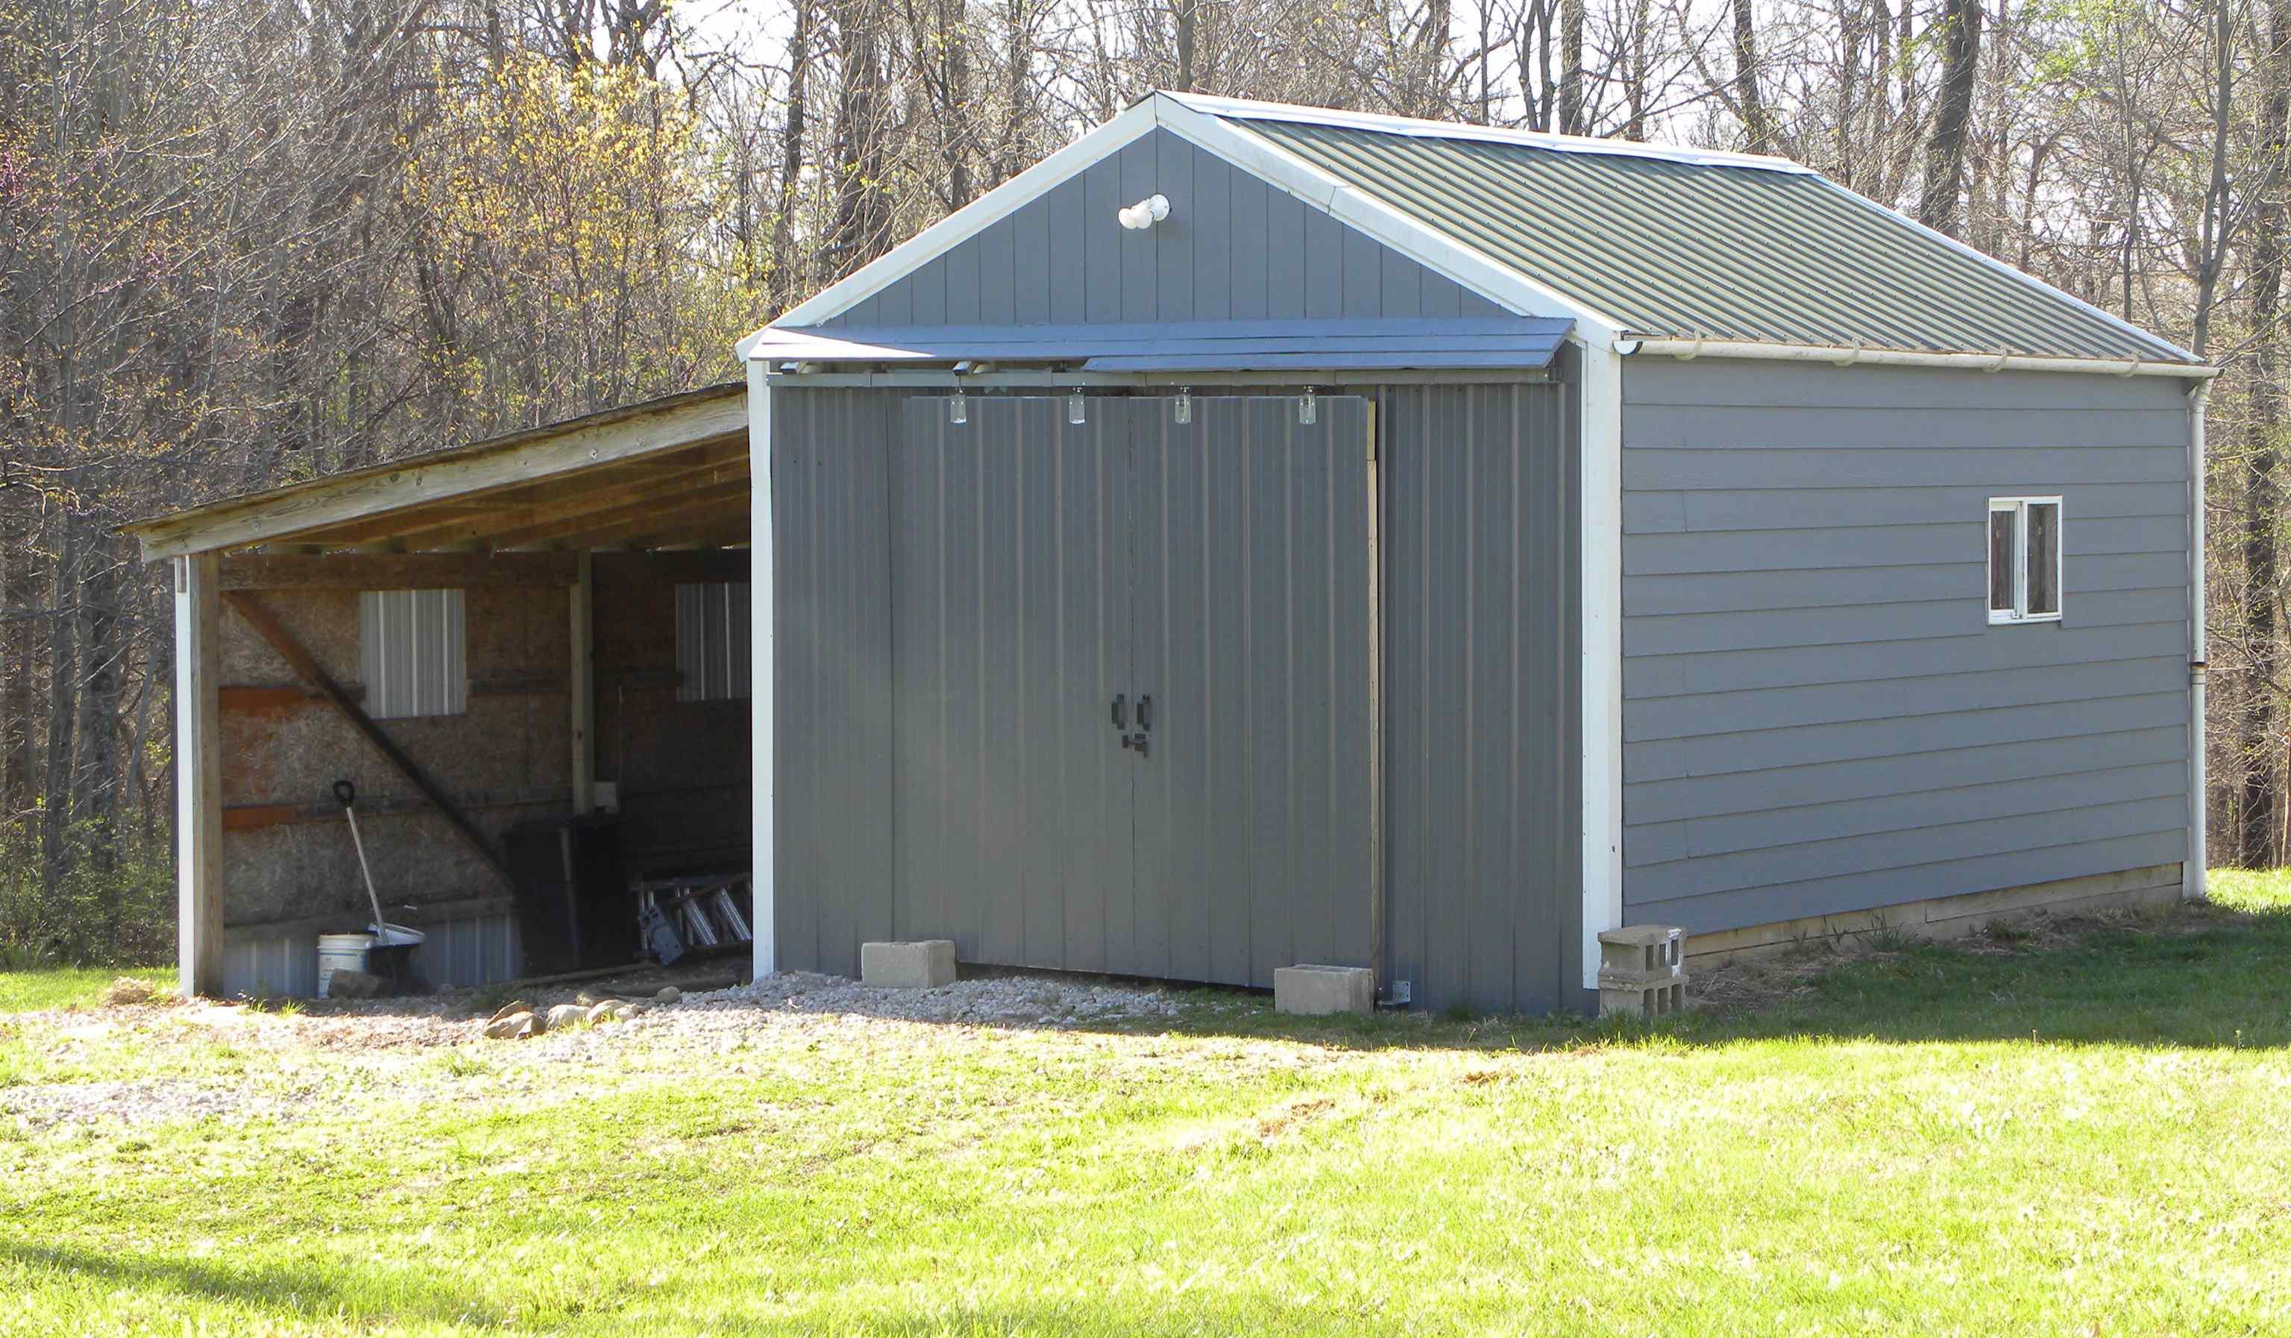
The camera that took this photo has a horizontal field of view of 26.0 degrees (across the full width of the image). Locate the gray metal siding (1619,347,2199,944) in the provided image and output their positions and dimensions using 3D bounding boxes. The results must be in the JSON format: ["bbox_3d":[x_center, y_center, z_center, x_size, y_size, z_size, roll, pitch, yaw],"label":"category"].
[{"bbox_3d":[3.641,-0.184,22.995,0.060,2.530,5.370,2,3,38],"label":"gray metal siding"}]

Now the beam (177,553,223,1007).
[{"bbox_3d":[-4.923,0.557,25.879,0.163,2.307,0.144,2,3,38],"label":"beam"}]

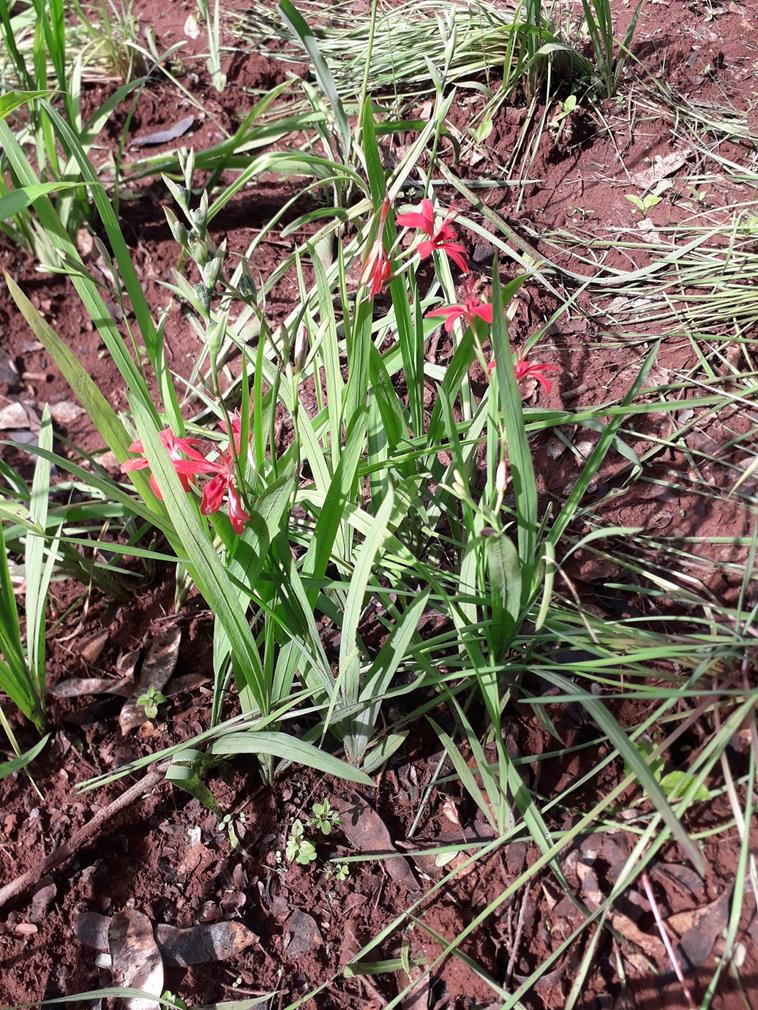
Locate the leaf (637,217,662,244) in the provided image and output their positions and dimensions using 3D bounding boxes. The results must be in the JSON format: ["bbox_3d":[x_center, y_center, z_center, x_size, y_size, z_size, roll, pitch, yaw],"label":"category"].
[{"bbox_3d":[0.377,-0.381,1.096,0.022,0.012,0.058,-11,51,-9],"label":"leaf"}]

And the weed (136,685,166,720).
[{"bbox_3d":[-0.183,0.160,0.634,0.024,0.018,0.022,0,50,0],"label":"weed"}]

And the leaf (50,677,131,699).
[{"bbox_3d":[-0.237,0.150,0.646,0.064,0.014,0.019,-5,50,-4],"label":"leaf"}]

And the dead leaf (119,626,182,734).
[{"bbox_3d":[-0.188,0.143,0.650,0.026,0.020,0.094,11,51,9],"label":"dead leaf"}]

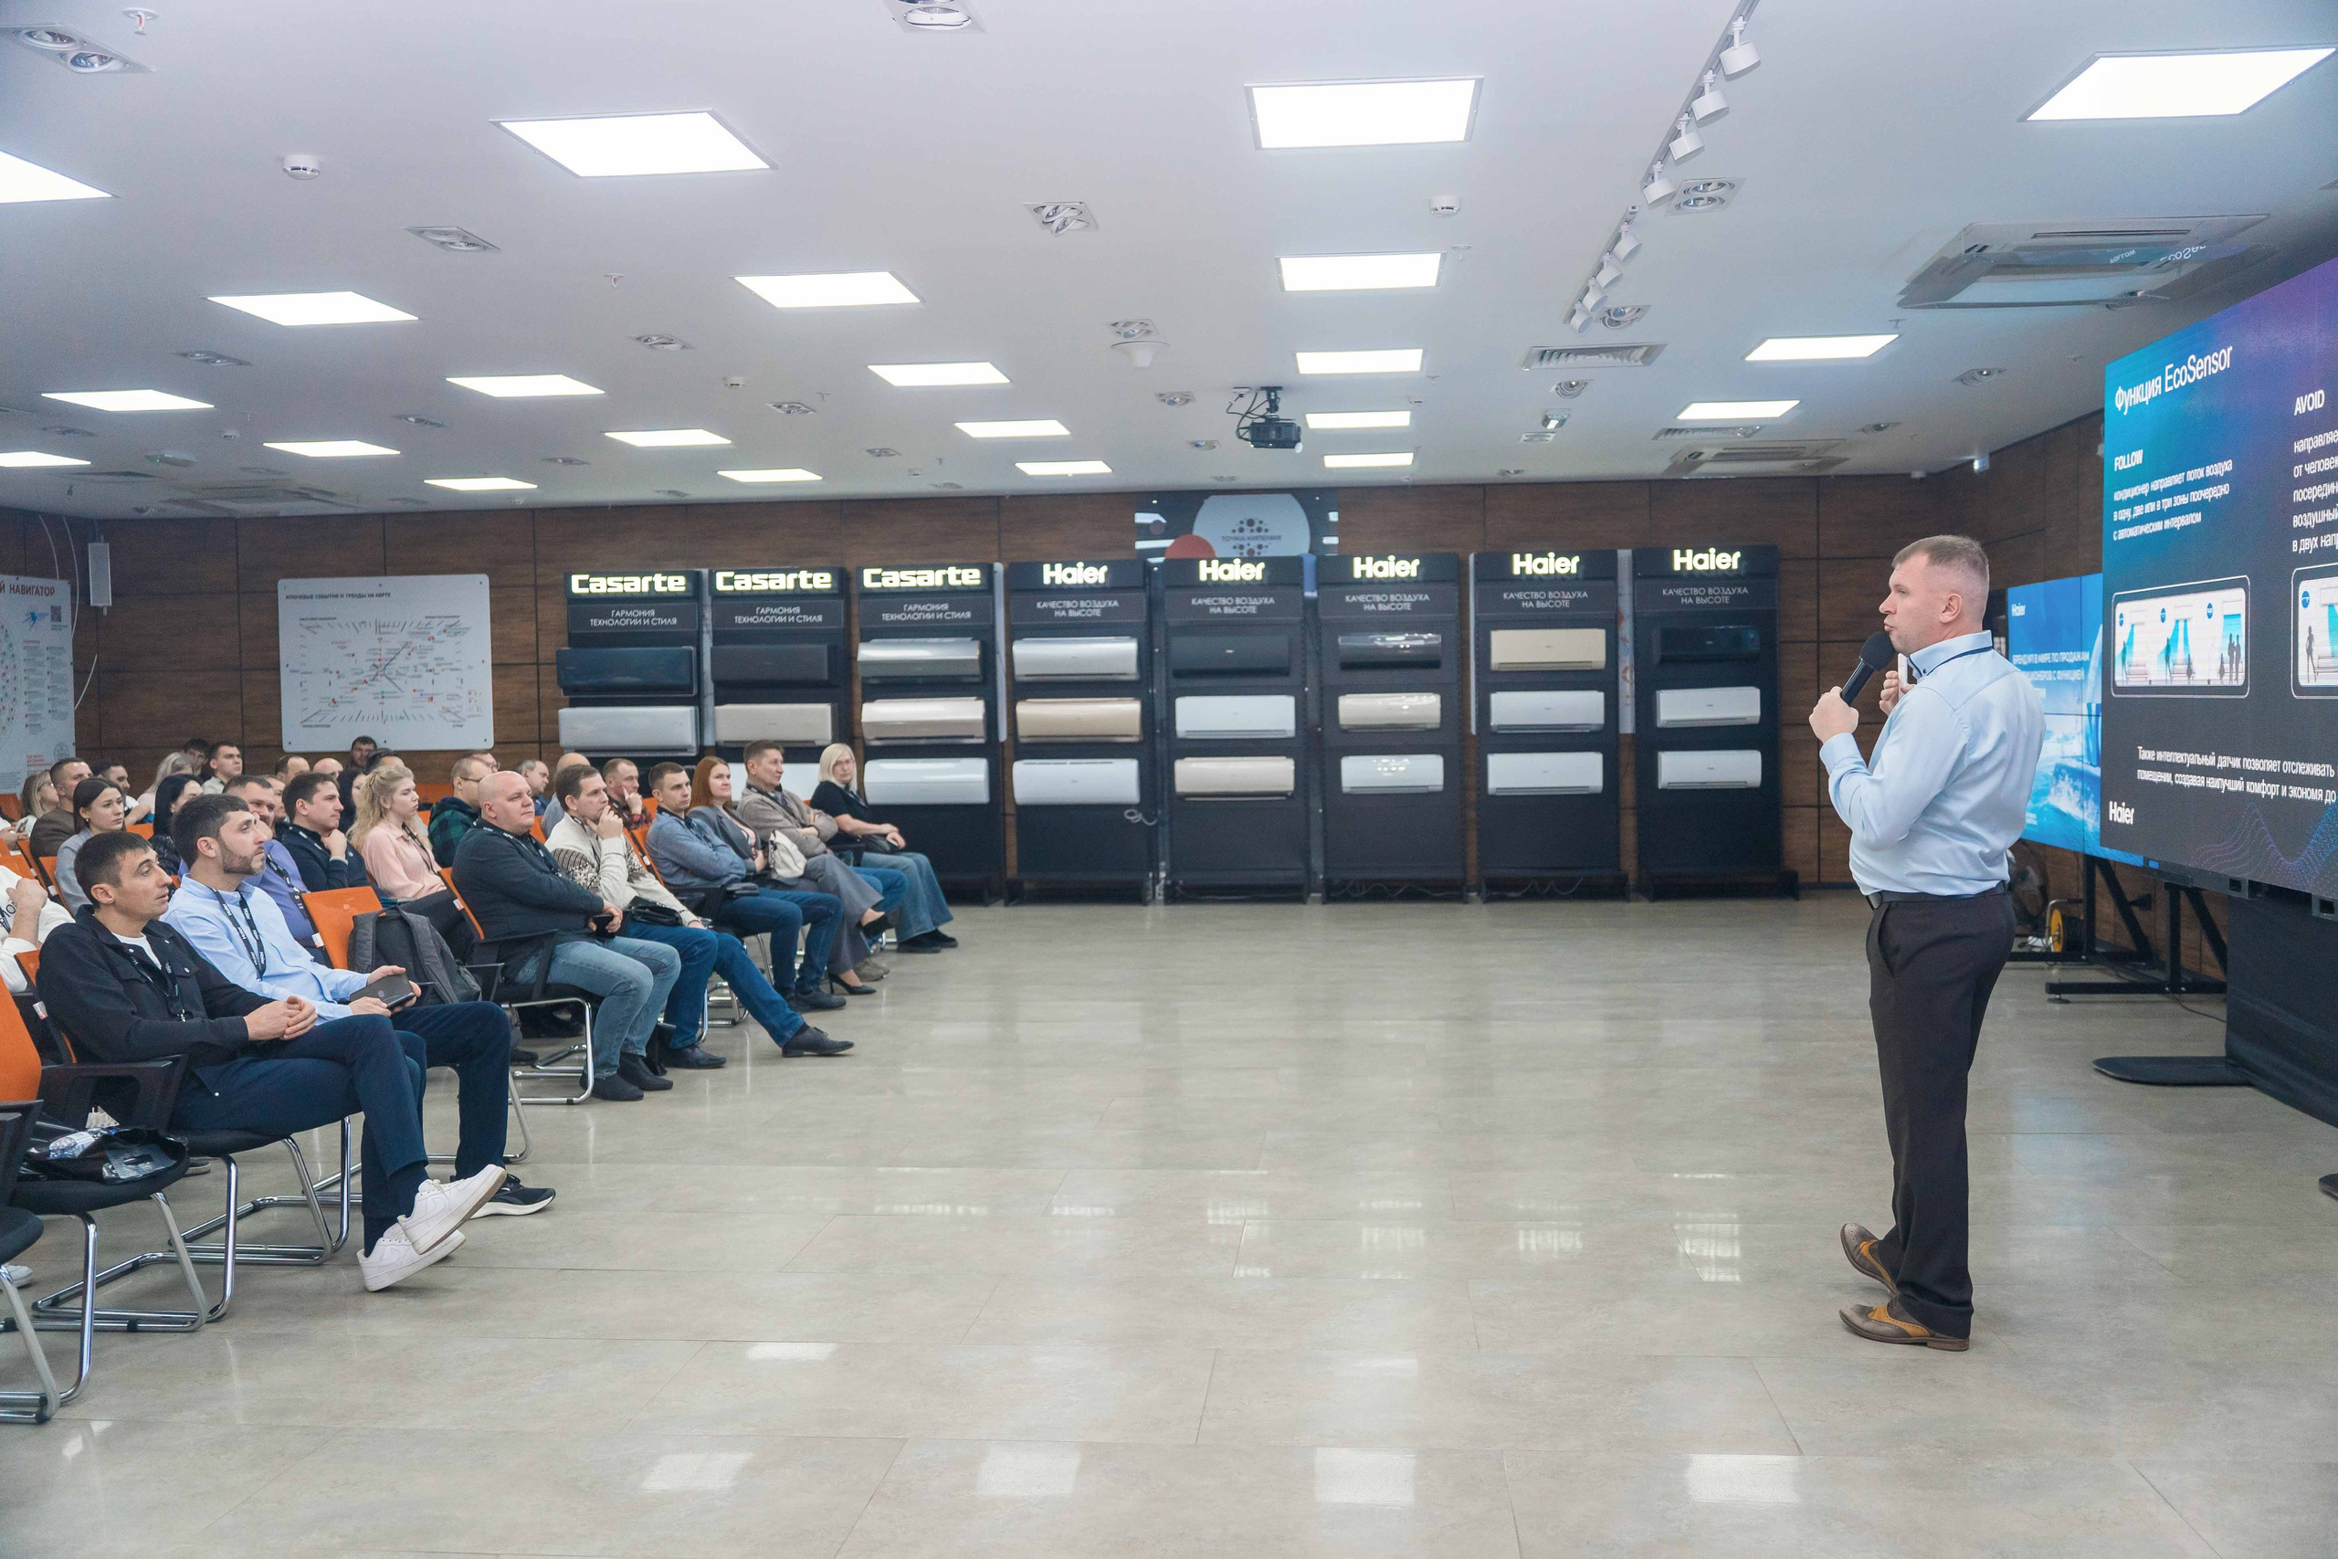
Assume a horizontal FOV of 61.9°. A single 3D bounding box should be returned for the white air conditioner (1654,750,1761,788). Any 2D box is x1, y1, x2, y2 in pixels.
[{"bbox_3d":[3.817,-0.072,13.781,0.699,0.268,0.200,-1,2,6],"label":"white air conditioner"}]

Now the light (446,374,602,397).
[{"bbox_3d":[-3.153,-1.943,9.592,0.590,0.040,0.580,-1,2,6],"label":"light"}]

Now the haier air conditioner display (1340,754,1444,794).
[{"bbox_3d":[1.590,-0.036,13.890,0.729,0.263,0.202,-1,2,6],"label":"haier air conditioner display"}]

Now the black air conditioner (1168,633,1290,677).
[{"bbox_3d":[0.448,-0.893,14.179,0.865,0.300,0.200,-1,2,6],"label":"black air conditioner"}]

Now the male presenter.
[{"bbox_3d":[1.712,0.347,4.426,0.530,1.790,0.520,1,3,37],"label":"male presenter"}]

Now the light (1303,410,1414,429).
[{"bbox_3d":[1.075,-2.038,11.055,0.595,0.030,0.595,-1,2,6],"label":"light"}]

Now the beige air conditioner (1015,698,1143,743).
[{"bbox_3d":[-0.641,-0.430,14.205,0.911,0.315,0.220,-1,2,6],"label":"beige air conditioner"}]

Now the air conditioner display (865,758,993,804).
[{"bbox_3d":[-1.772,0.014,14.511,0.935,0.330,0.220,-1,2,6],"label":"air conditioner display"}]

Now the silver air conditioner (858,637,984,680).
[{"bbox_3d":[-1.801,-0.878,14.301,0.907,0.307,0.225,-1,2,6],"label":"silver air conditioner"}]

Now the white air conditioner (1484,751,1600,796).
[{"bbox_3d":[2.679,-0.045,13.894,0.805,0.295,0.200,-1,2,6],"label":"white air conditioner"}]

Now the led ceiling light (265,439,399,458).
[{"bbox_3d":[-5.027,-1.994,11.725,0.590,0.030,0.590,-1,2,6],"label":"led ceiling light"}]

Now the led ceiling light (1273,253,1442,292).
[{"bbox_3d":[0.722,-1.914,7.325,0.590,0.040,0.580,-1,2,6],"label":"led ceiling light"}]

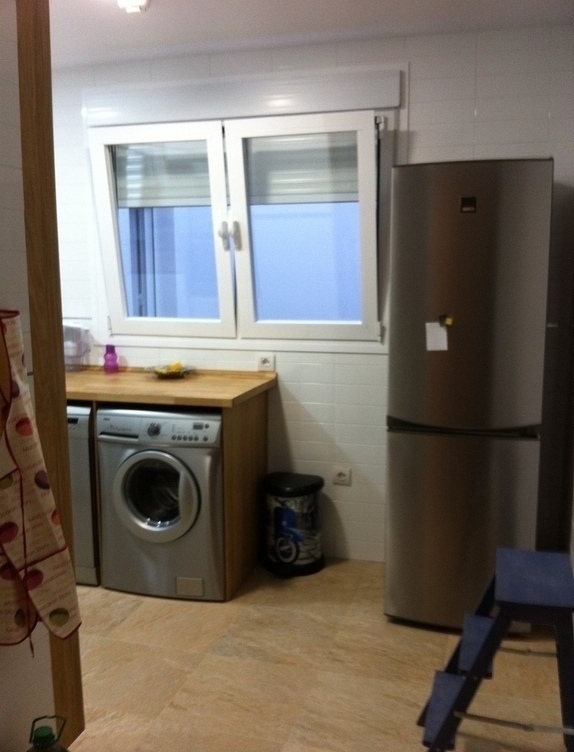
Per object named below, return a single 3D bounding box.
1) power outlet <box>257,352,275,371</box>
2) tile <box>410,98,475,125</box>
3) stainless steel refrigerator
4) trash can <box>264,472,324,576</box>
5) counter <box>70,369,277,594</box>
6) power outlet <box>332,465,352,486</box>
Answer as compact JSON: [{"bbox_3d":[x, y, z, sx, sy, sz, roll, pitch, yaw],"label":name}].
[{"bbox_3d":[-0.106,-0.066,3.847,0.082,0.084,0.014,2,11,16],"label":"power outlet"},{"bbox_3d":[0.678,-1.160,3.421,0.300,0.100,0.010,2,11,16],"label":"tile"},{"bbox_3d":[0.766,0.086,3.284,0.588,1.861,0.630,2,11,16],"label":"stainless steel refrigerator"},{"bbox_3d":[0.031,0.723,3.797,0.284,0.445,0.265,2,11,16],"label":"trash can"},{"bbox_3d":[-0.739,0.479,3.800,1.261,0.947,0.642,2,11,16],"label":"counter"},{"bbox_3d":[0.270,0.495,3.841,0.084,0.086,0.014,2,11,16],"label":"power outlet"}]

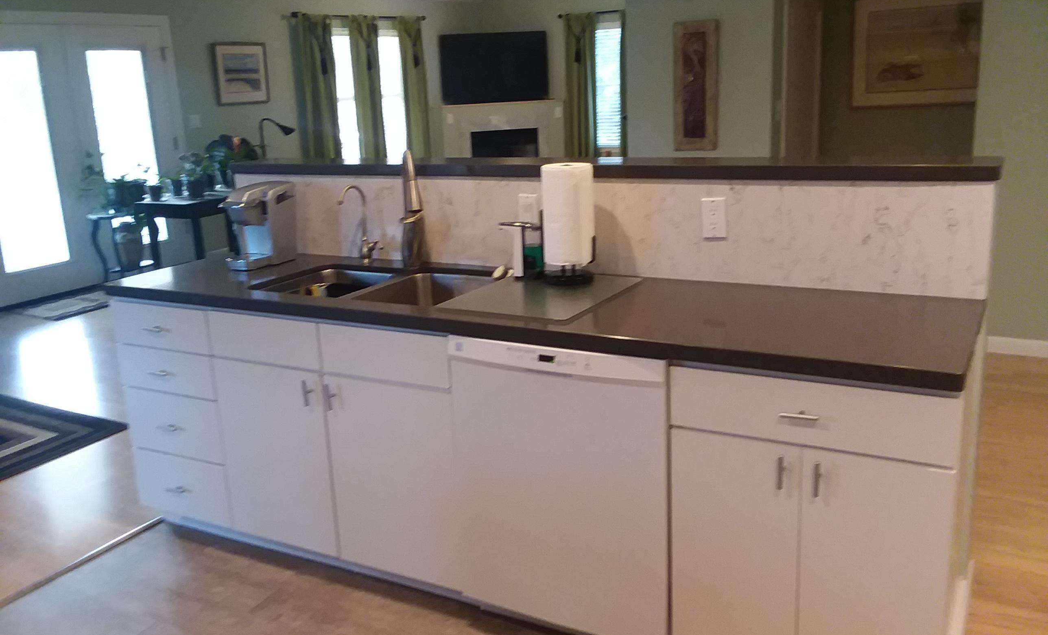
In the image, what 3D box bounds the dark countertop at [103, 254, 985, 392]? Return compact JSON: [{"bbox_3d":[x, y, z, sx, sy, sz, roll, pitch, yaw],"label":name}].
[{"bbox_3d":[-0.116,-0.058,2.566,2.570,0.040,0.645,6,17,29],"label":"dark countertop"}]

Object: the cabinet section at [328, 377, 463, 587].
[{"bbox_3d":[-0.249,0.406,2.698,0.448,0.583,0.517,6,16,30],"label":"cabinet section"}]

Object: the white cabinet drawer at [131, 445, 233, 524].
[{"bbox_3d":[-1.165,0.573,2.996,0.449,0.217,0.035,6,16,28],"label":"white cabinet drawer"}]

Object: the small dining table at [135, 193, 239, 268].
[{"bbox_3d":[-2.644,-0.582,7.111,0.620,0.740,0.580,6,17,29],"label":"small dining table"}]

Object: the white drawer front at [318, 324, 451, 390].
[{"bbox_3d":[-0.387,0.101,2.434,0.443,0.145,0.025,6,16,28],"label":"white drawer front"}]

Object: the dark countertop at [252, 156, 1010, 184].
[{"bbox_3d":[0.066,-0.482,2.820,2.590,0.042,0.280,6,17,29],"label":"dark countertop"}]

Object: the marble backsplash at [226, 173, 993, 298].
[{"bbox_3d":[0.038,-0.304,2.801,2.570,0.305,0.028,6,17,29],"label":"marble backsplash"}]

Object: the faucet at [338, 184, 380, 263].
[{"bbox_3d":[-0.580,-0.315,3.029,0.080,0.265,0.165,6,17,29],"label":"faucet"}]

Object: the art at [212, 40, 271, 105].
[{"bbox_3d":[-2.713,-2.353,8.489,0.030,0.565,0.670,6,17,29],"label":"art"}]

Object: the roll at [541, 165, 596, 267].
[{"bbox_3d":[0.137,-0.310,2.637,0.148,0.286,0.148,-2,14,1],"label":"roll"}]

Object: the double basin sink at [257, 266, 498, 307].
[{"bbox_3d":[-0.441,-0.005,2.786,0.760,0.205,0.465,6,17,29],"label":"double basin sink"}]

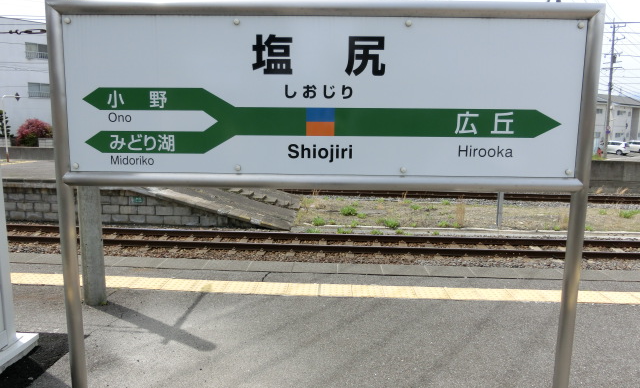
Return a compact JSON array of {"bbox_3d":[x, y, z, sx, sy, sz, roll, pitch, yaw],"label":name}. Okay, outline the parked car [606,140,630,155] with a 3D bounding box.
[{"bbox_3d":[31.400,-5.070,50.500,1.720,1.540,4.400,-4,9,-33],"label":"parked car"}]

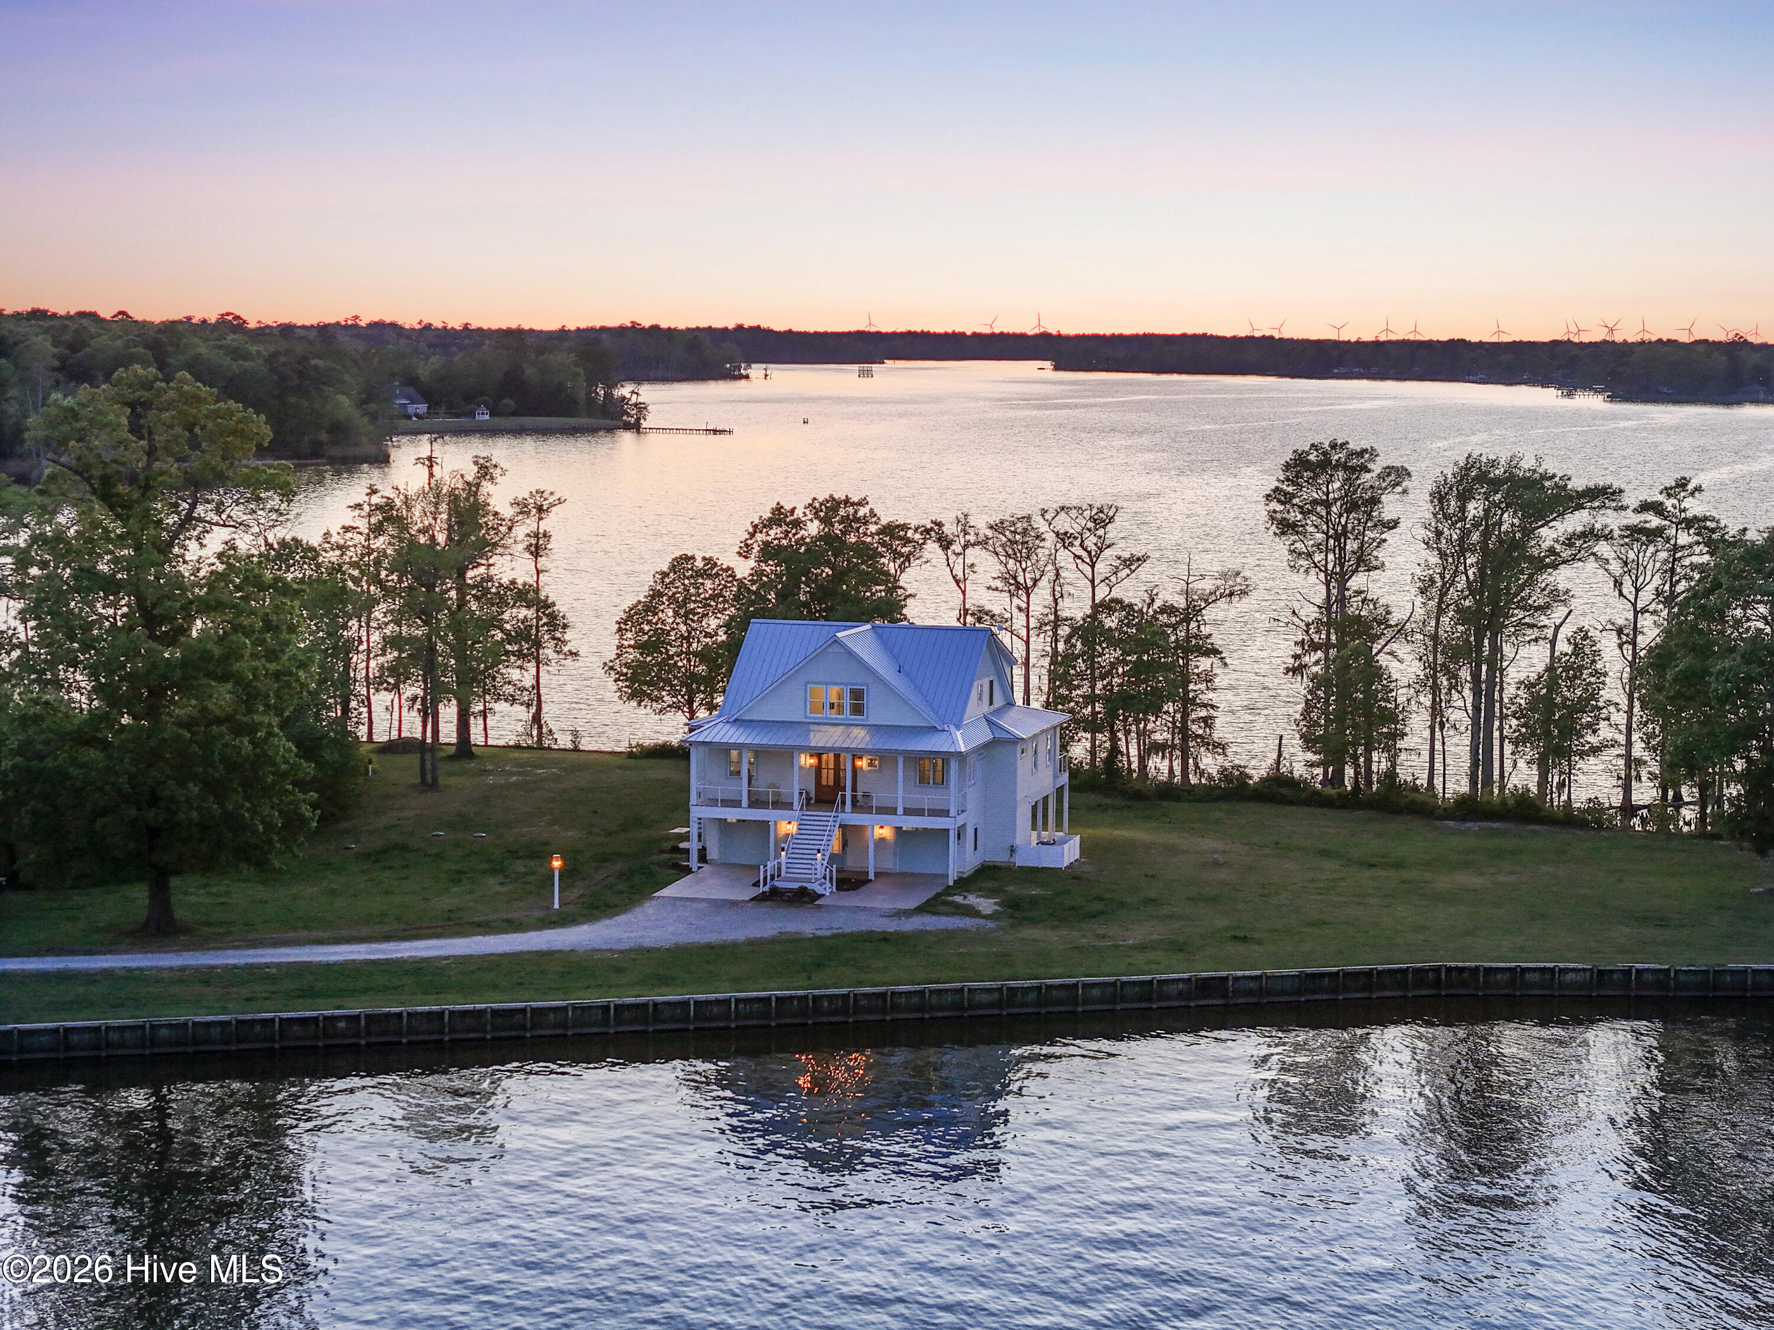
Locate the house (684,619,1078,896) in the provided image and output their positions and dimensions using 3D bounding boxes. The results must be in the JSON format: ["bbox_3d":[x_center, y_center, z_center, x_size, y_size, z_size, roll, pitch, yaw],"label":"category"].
[{"bbox_3d":[-1.032,3.958,177.431,18.600,11.700,20.700,2,6,15],"label":"house"}]

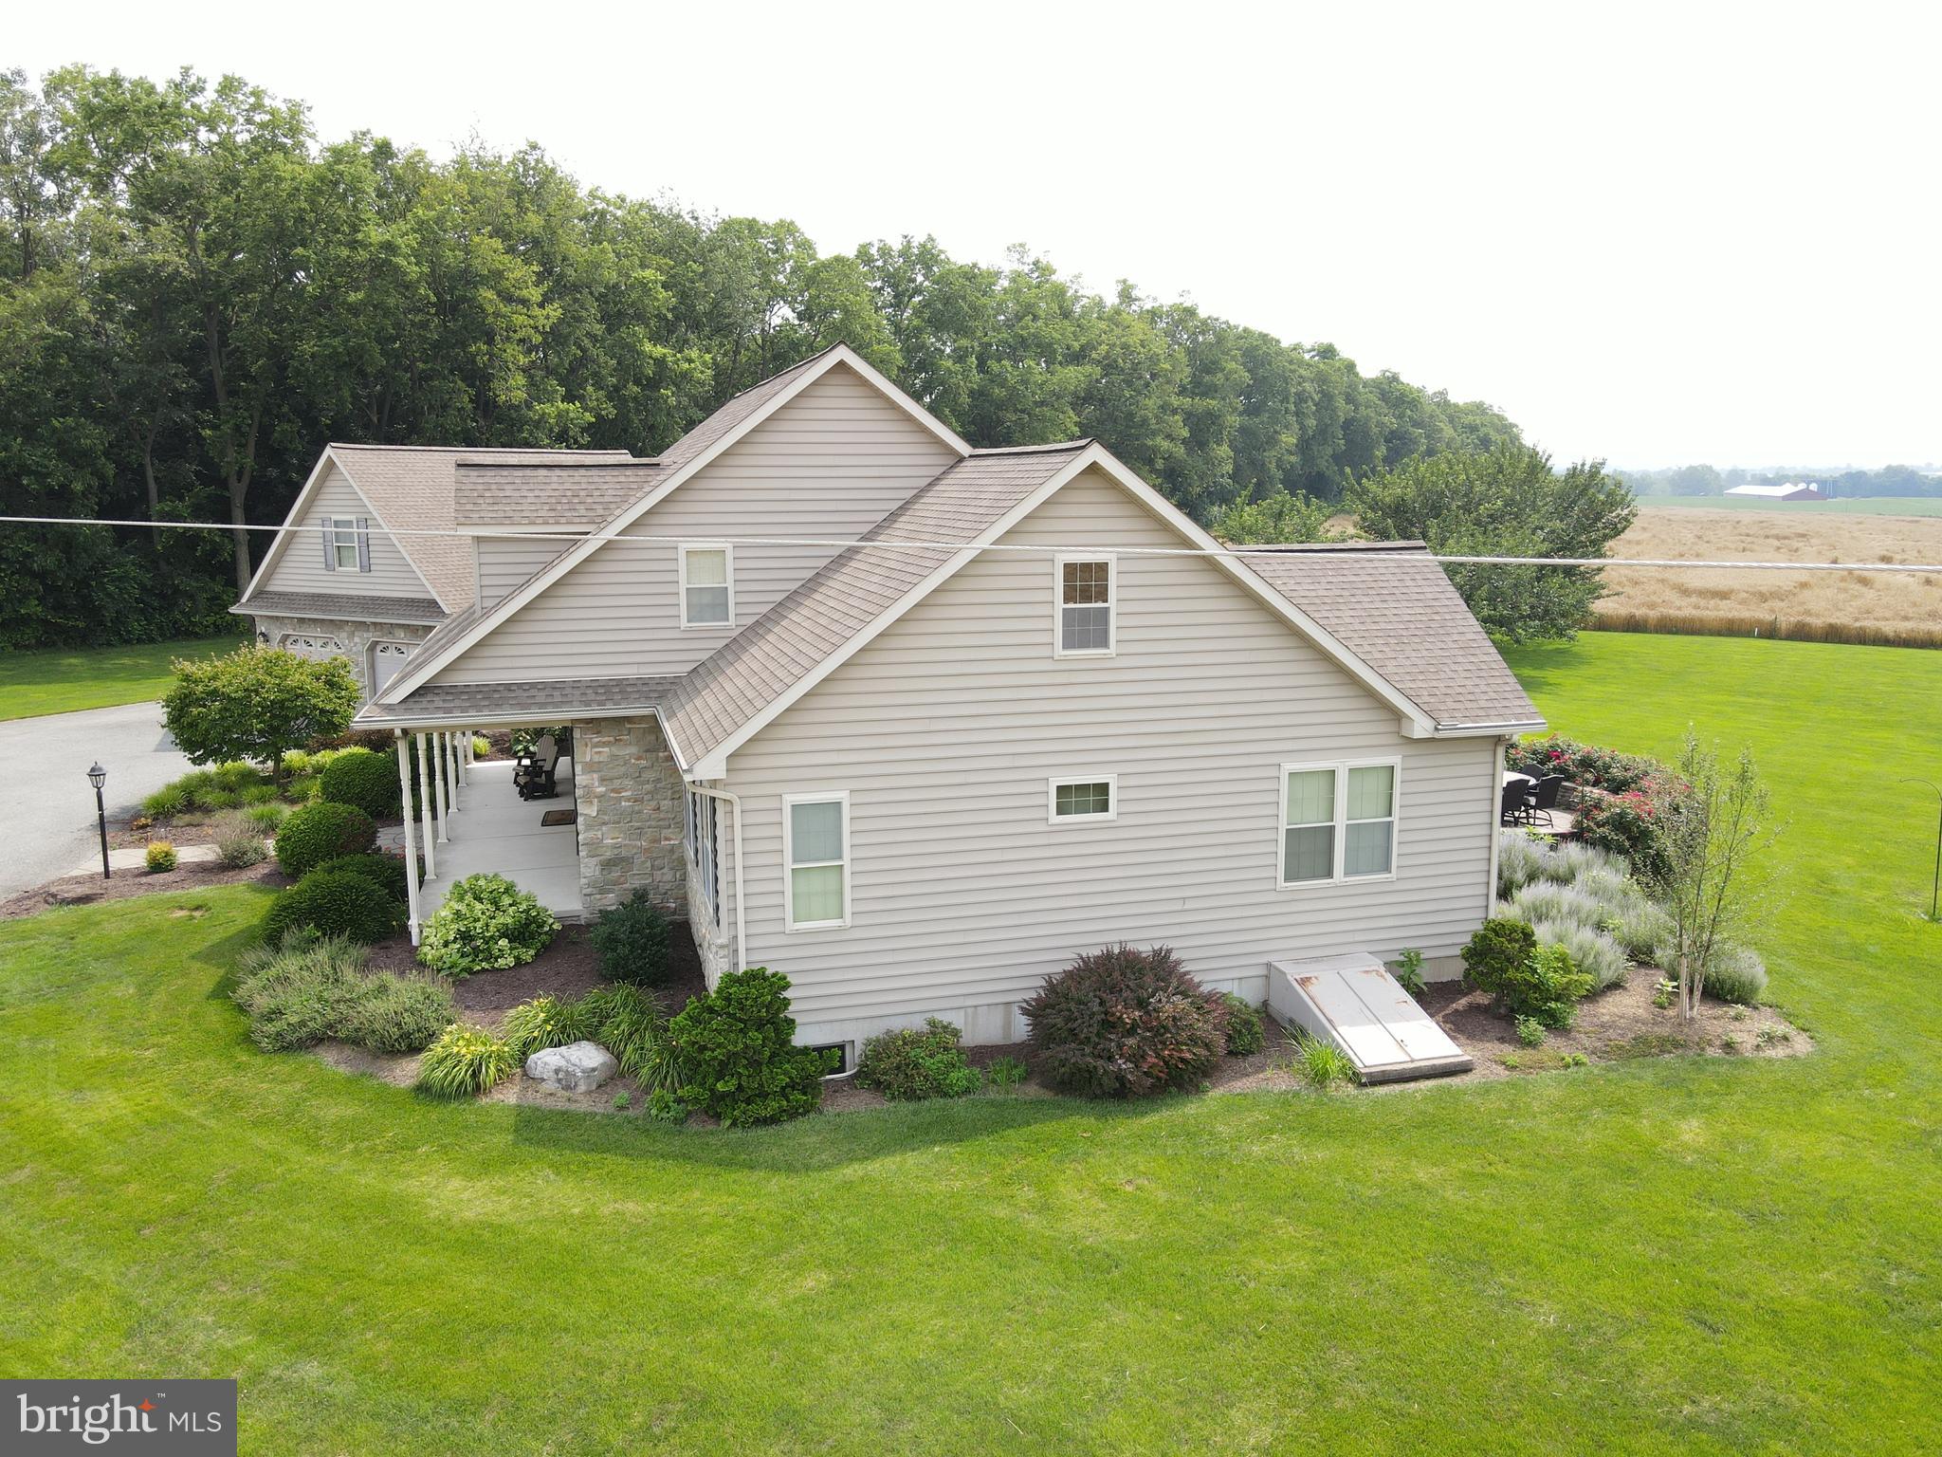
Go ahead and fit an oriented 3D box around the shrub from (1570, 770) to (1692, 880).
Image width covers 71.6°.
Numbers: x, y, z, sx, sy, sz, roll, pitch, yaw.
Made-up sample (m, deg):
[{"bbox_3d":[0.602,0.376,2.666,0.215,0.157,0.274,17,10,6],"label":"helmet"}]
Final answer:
[{"bbox_3d":[10.385,1.575,21.164,1.724,1.625,1.724,-3,10,-16],"label":"shrub"}]

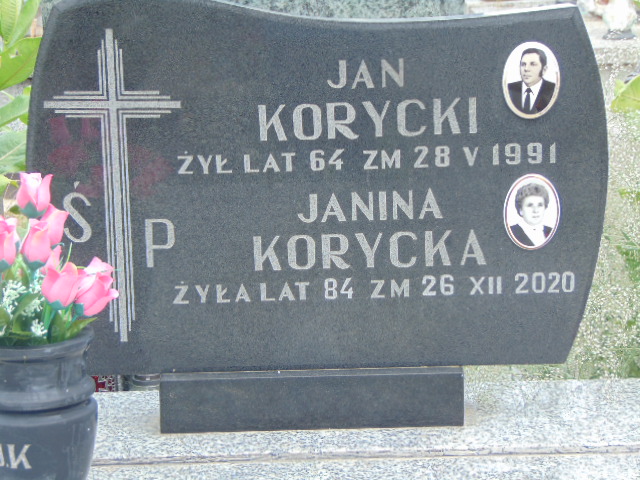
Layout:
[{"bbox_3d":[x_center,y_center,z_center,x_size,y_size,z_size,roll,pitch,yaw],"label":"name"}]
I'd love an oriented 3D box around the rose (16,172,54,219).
[{"bbox_3d":[-0.393,-0.061,2.750,0.049,0.063,0.049,3,12,-1],"label":"rose"}]

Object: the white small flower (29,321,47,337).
[{"bbox_3d":[-0.378,0.119,2.680,0.021,0.021,0.020,-2,12,0],"label":"white small flower"}]

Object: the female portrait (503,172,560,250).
[{"bbox_3d":[0.332,-0.043,3.120,0.089,0.120,0.010,-1,11,3],"label":"female portrait"}]

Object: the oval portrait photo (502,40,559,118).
[{"bbox_3d":[0.326,-0.246,3.080,0.090,0.120,0.010,-1,11,3],"label":"oval portrait photo"}]

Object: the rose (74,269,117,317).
[{"bbox_3d":[-0.299,0.071,2.670,0.049,0.062,0.049,36,22,-15],"label":"rose"}]

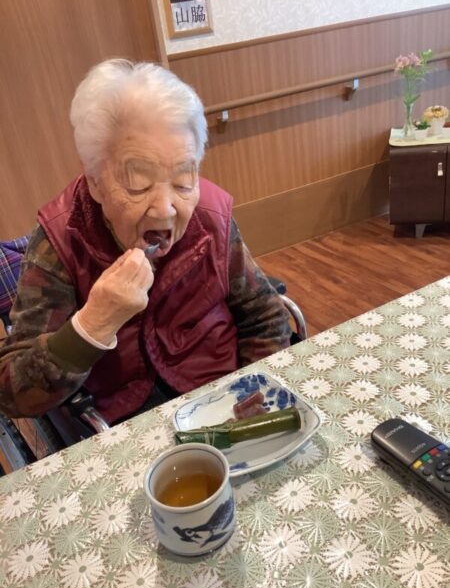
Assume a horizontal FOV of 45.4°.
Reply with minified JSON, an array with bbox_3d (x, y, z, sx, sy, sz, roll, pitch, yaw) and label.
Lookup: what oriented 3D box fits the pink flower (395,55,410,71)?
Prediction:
[{"bbox_3d":[0.827,-1.079,2.508,0.066,0.063,0.061,5,29,25],"label":"pink flower"}]

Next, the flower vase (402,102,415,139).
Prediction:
[{"bbox_3d":[0.897,-0.845,2.621,0.051,0.157,0.051,5,29,25],"label":"flower vase"}]

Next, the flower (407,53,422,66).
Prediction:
[{"bbox_3d":[0.878,-1.087,2.490,0.063,0.060,0.060,5,29,25],"label":"flower"}]

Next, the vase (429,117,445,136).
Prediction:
[{"bbox_3d":[1.027,-0.810,2.601,0.067,0.078,0.067,5,29,25],"label":"vase"}]

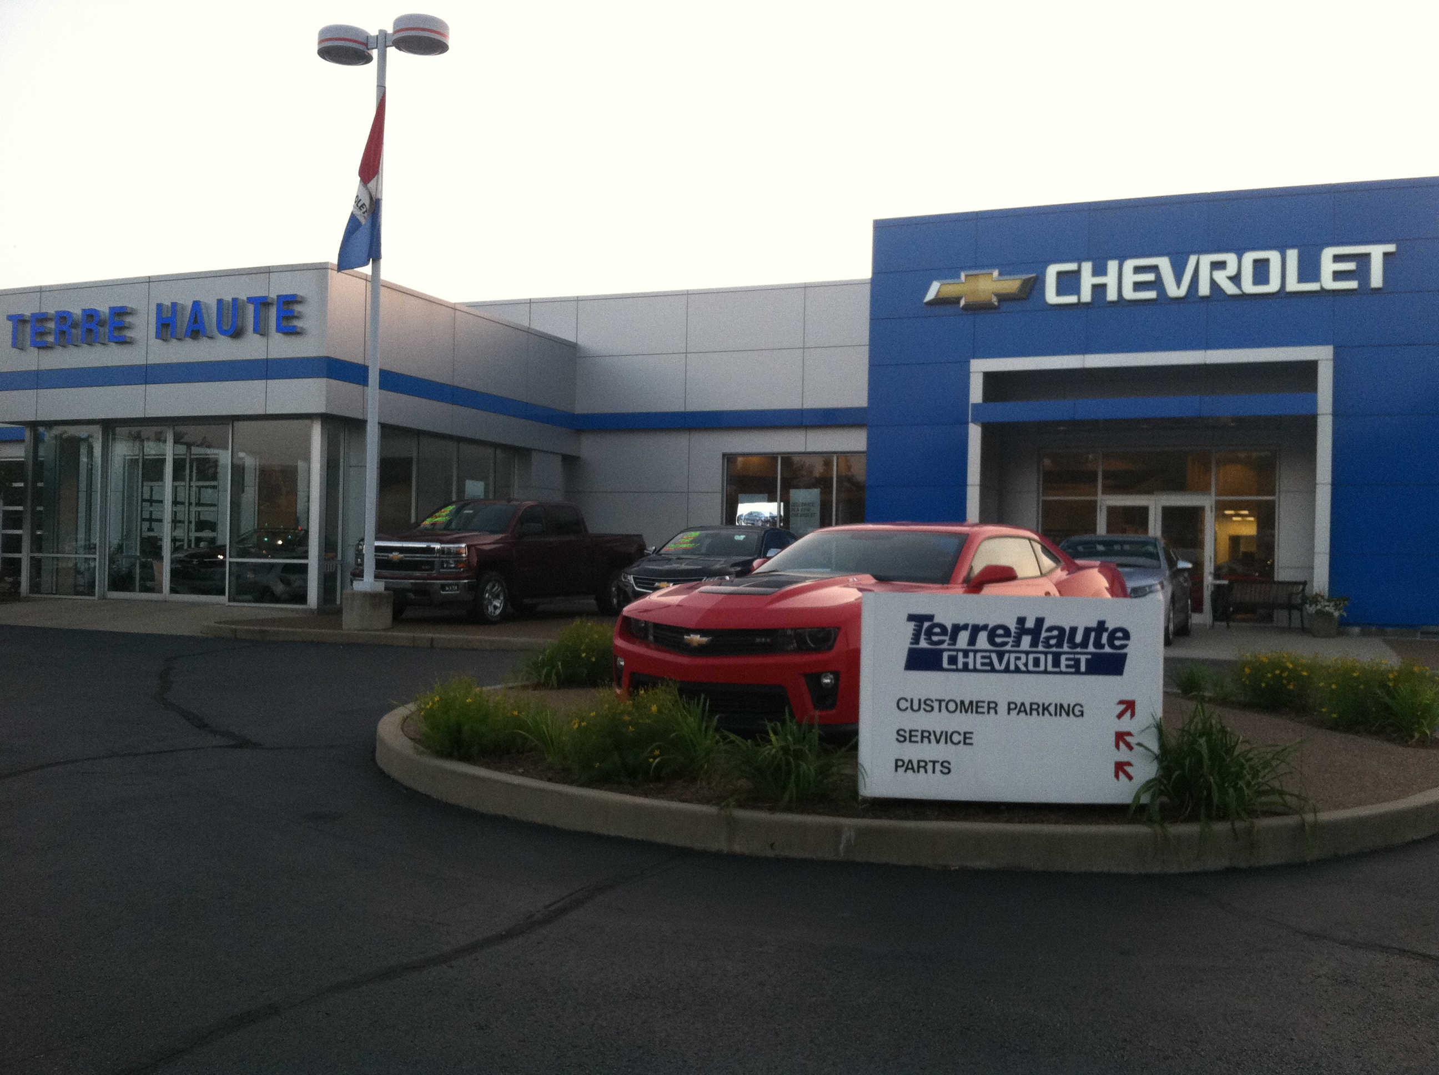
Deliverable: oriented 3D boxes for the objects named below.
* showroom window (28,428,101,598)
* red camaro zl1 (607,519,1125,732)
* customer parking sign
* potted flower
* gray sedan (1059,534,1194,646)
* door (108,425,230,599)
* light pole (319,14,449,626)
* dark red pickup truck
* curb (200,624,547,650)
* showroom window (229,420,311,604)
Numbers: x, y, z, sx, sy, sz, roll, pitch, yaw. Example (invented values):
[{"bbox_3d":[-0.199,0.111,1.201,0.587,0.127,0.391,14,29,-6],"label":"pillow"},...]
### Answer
[{"bbox_3d":[-11.832,-0.479,26.314,1.780,3.110,0.120,1,-1,23],"label":"showroom window"},{"bbox_3d":[1.278,0.567,10.195,1.960,1.376,4.840,0,-2,35],"label":"red camaro zl1"},{"bbox_3d":[1.262,0.697,6.377,1.303,0.881,0.180,1,-1,0],"label":"customer parking sign"},{"bbox_3d":[8.861,1.123,21.184,0.640,0.672,0.620,1,-1,0],"label":"potted flower"},{"bbox_3d":[5.626,0.696,20.558,1.900,1.465,4.850,1,-1,23],"label":"gray sedan"},{"bbox_3d":[-9.680,-0.437,25.611,2.771,3.066,0.120,1,-1,23],"label":"door"},{"bbox_3d":[-4.474,-2.755,18.914,1.880,7.880,0.700,1,-1,23],"label":"light pole"},{"bbox_3d":[-3.300,0.353,23.006,2.070,1.880,5.840,1,-1,24],"label":"dark red pickup truck"},{"bbox_3d":[-4.307,1.213,17.667,5.100,0.150,0.220,1,-1,23],"label":"curb"},{"bbox_3d":[-7.525,-0.403,24.472,1.728,3.109,0.120,1,-1,23],"label":"showroom window"}]

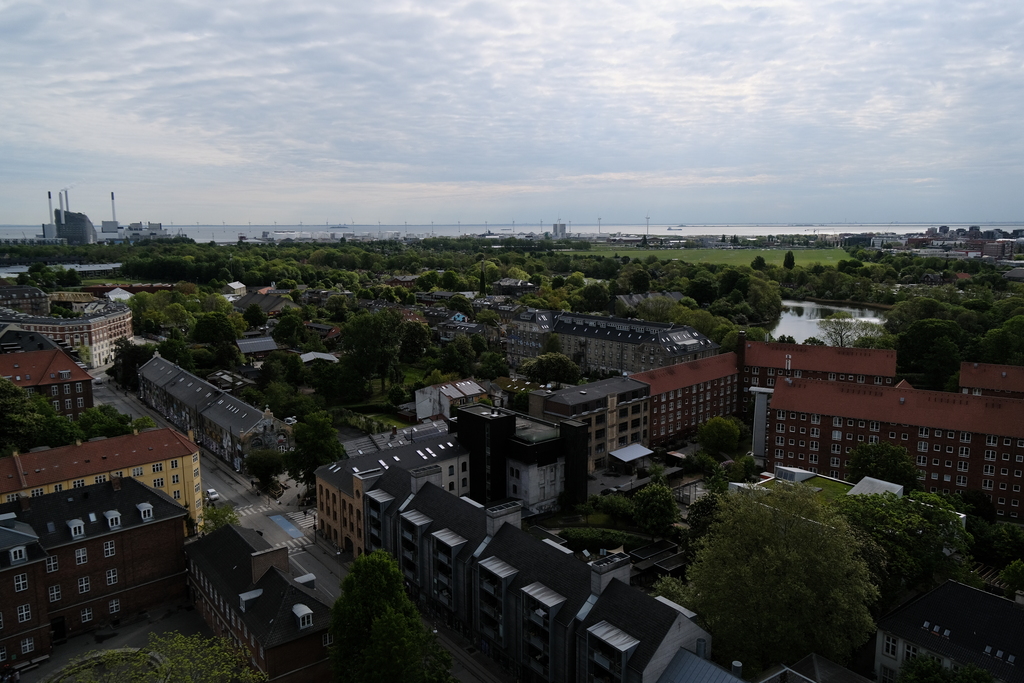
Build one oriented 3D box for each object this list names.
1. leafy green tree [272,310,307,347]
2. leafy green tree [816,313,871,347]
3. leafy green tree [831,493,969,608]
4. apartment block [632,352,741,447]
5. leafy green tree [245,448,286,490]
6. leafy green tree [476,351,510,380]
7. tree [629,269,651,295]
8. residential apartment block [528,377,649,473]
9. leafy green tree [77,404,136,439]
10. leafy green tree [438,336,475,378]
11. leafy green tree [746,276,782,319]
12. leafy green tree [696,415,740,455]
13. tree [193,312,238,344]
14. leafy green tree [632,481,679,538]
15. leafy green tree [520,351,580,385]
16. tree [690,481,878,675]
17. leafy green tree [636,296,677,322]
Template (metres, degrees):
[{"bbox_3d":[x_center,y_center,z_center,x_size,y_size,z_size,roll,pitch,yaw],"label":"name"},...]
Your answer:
[{"bbox_3d":[-97.500,-4.790,324.400,13.800,13.800,13.800,0,9,0],"label":"leafy green tree"},{"bbox_3d":[131.000,-2.400,293.380,19.500,18.000,19.500,0,9,0],"label":"leafy green tree"},{"bbox_3d":[54.000,29.610,104.370,17.500,16.200,17.500,0,9,0],"label":"leafy green tree"},{"bbox_3d":[43.420,13.730,192.420,41.500,15.800,12.000,-9,13,-43],"label":"apartment block"},{"bbox_3d":[-49.200,25.250,146.970,8.180,7.860,8.180,-3,10,-19],"label":"leafy green tree"},{"bbox_3d":[-6.180,8.240,245.800,11.000,9.980,11.000,0,9,-1],"label":"leafy green tree"},{"bbox_3d":[87.100,-38.830,504.770,14.380,20.560,14.380,1,9,10],"label":"tree"},{"bbox_3d":[19.169,20.034,178.625,29.777,18.277,12.937,-9,13,-43],"label":"residential apartment block"},{"bbox_3d":[-89.750,20.250,164.700,12.990,12.320,12.990,-5,10,-29],"label":"leafy green tree"},{"bbox_3d":[-20.734,5.979,274.812,12.963,15.487,12.963,0,9,0],"label":"leafy green tree"},{"bbox_3d":[138.500,-23.390,403.140,19.160,22.970,19.160,3,10,19],"label":"leafy green tree"},{"bbox_3d":[47.900,22.230,171.250,9.500,9.400,9.500,0,9,0],"label":"leafy green tree"},{"bbox_3d":[-136.592,-4.785,339.335,20.245,16.694,20.245,0,9,0],"label":"tree"},{"bbox_3d":[26.102,30.905,133.713,8.056,11.130,8.056,0,9,0],"label":"leafy green tree"},{"bbox_3d":[12.600,9.760,240.140,19.600,12.000,19.600,0,9,0],"label":"leafy green tree"},{"bbox_3d":[32.000,28.740,89.040,21.000,22.800,21.000,0,9,0],"label":"tree"},{"bbox_3d":[68.765,-9.940,350.320,18.359,22.348,18.359,0,9,0],"label":"leafy green tree"}]

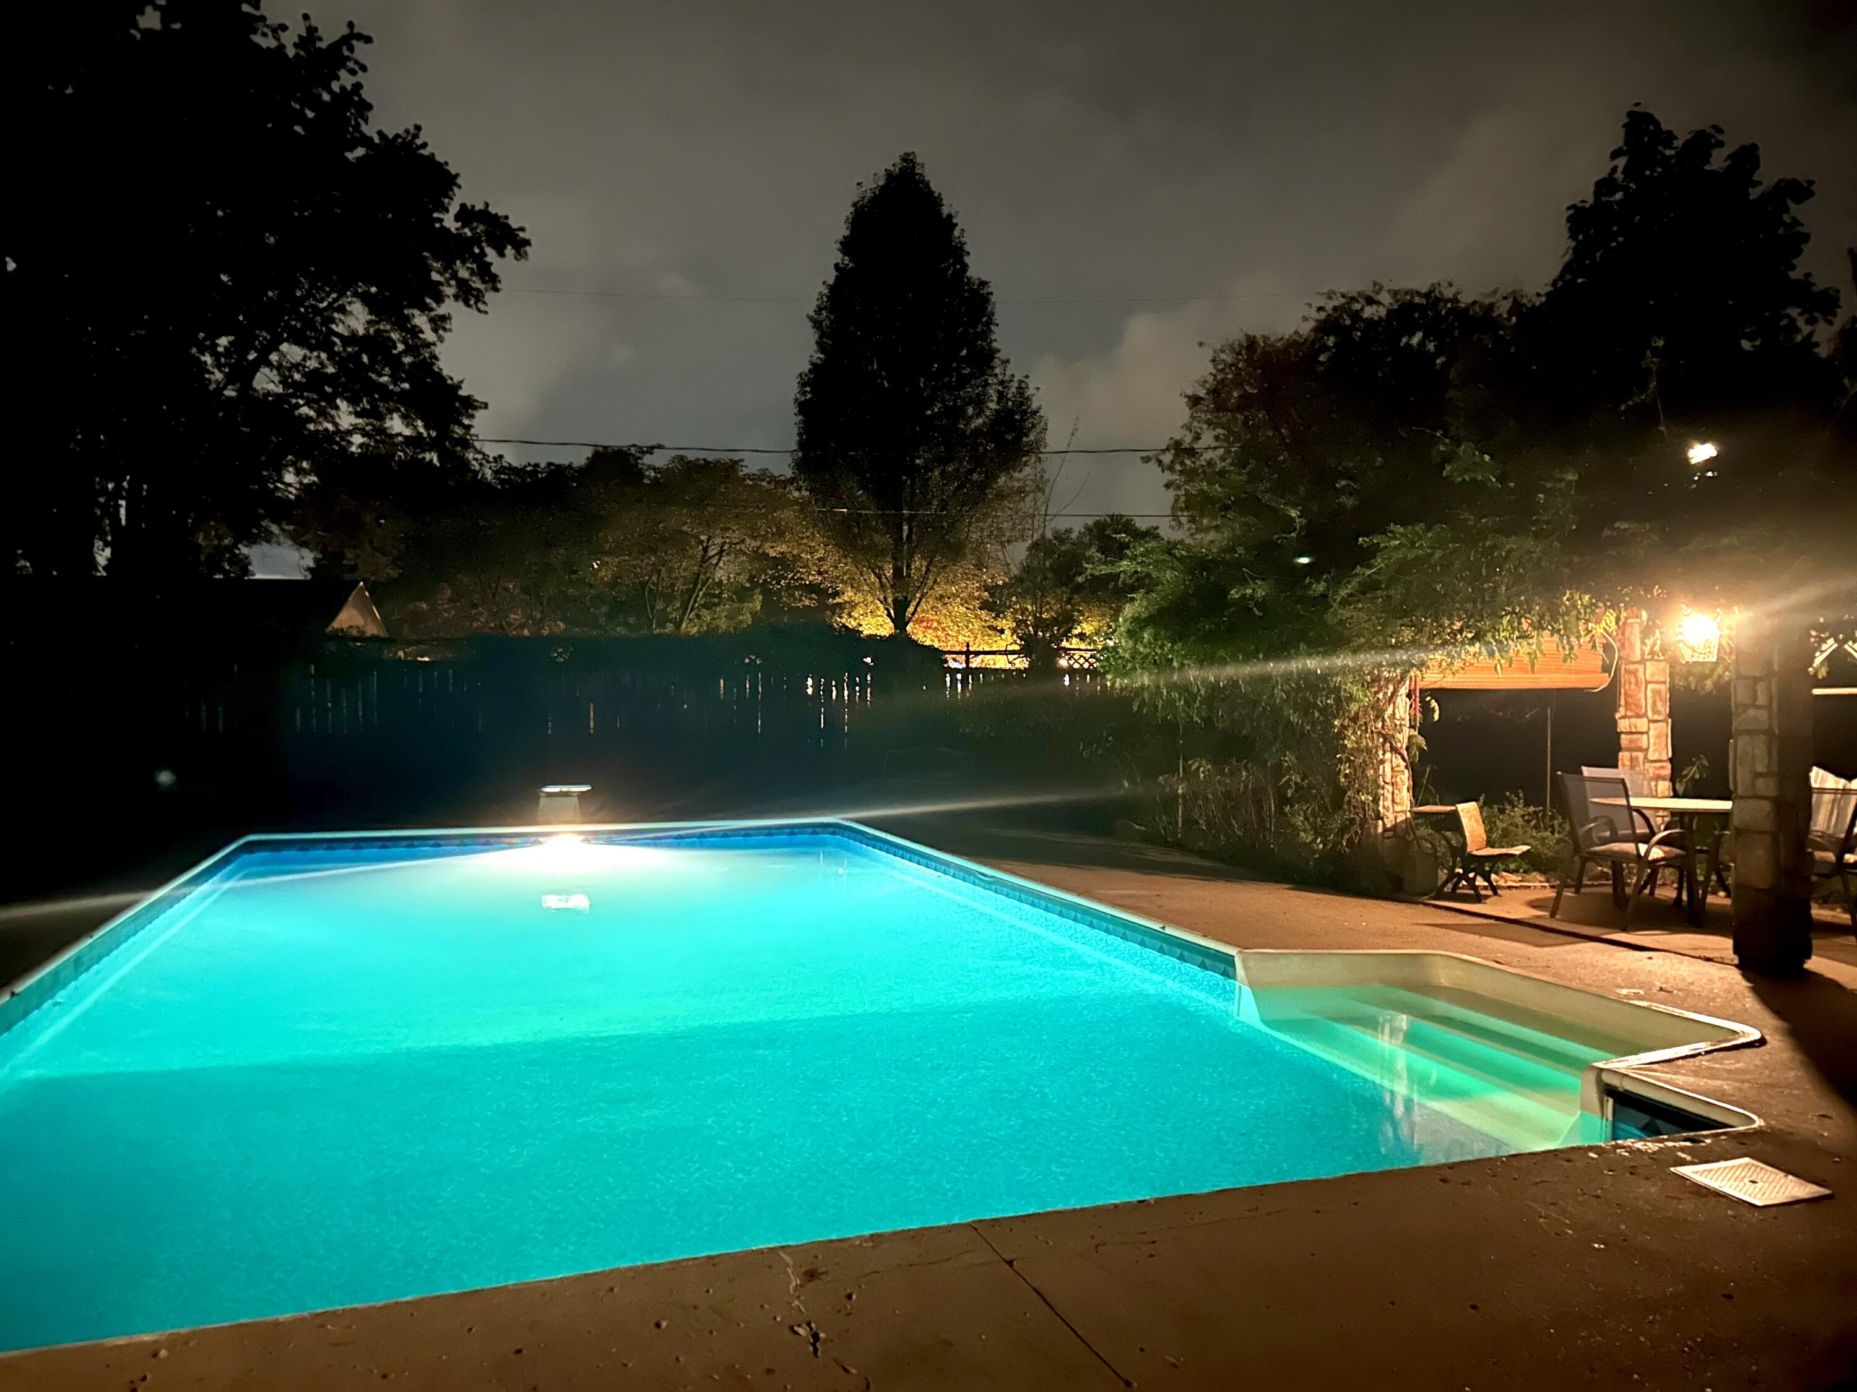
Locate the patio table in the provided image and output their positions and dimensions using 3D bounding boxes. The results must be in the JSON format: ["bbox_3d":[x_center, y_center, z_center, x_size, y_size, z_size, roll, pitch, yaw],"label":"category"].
[{"bbox_3d":[5.013,1.077,9.311,1.080,0.730,1.080,0,0,-19],"label":"patio table"}]

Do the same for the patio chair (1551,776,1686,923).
[{"bbox_3d":[4.452,0.979,8.943,0.670,0.930,0.600,0,0,-19],"label":"patio chair"}]

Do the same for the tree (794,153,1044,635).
[{"bbox_3d":[-0.297,-3.517,21.993,4.000,9.900,4.000,0,0,0],"label":"tree"}]

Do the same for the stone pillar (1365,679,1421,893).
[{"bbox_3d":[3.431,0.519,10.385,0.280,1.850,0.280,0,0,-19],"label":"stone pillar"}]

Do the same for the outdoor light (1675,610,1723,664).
[{"bbox_3d":[5.126,-0.389,9.292,0.280,0.340,0.280,0,0,29],"label":"outdoor light"}]

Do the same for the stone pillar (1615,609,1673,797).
[{"bbox_3d":[5.377,0.398,10.473,0.280,2.080,0.280,0,0,-19],"label":"stone pillar"}]

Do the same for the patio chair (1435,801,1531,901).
[{"bbox_3d":[4.052,1.108,10.165,0.500,0.670,0.470,0,0,33],"label":"patio chair"}]

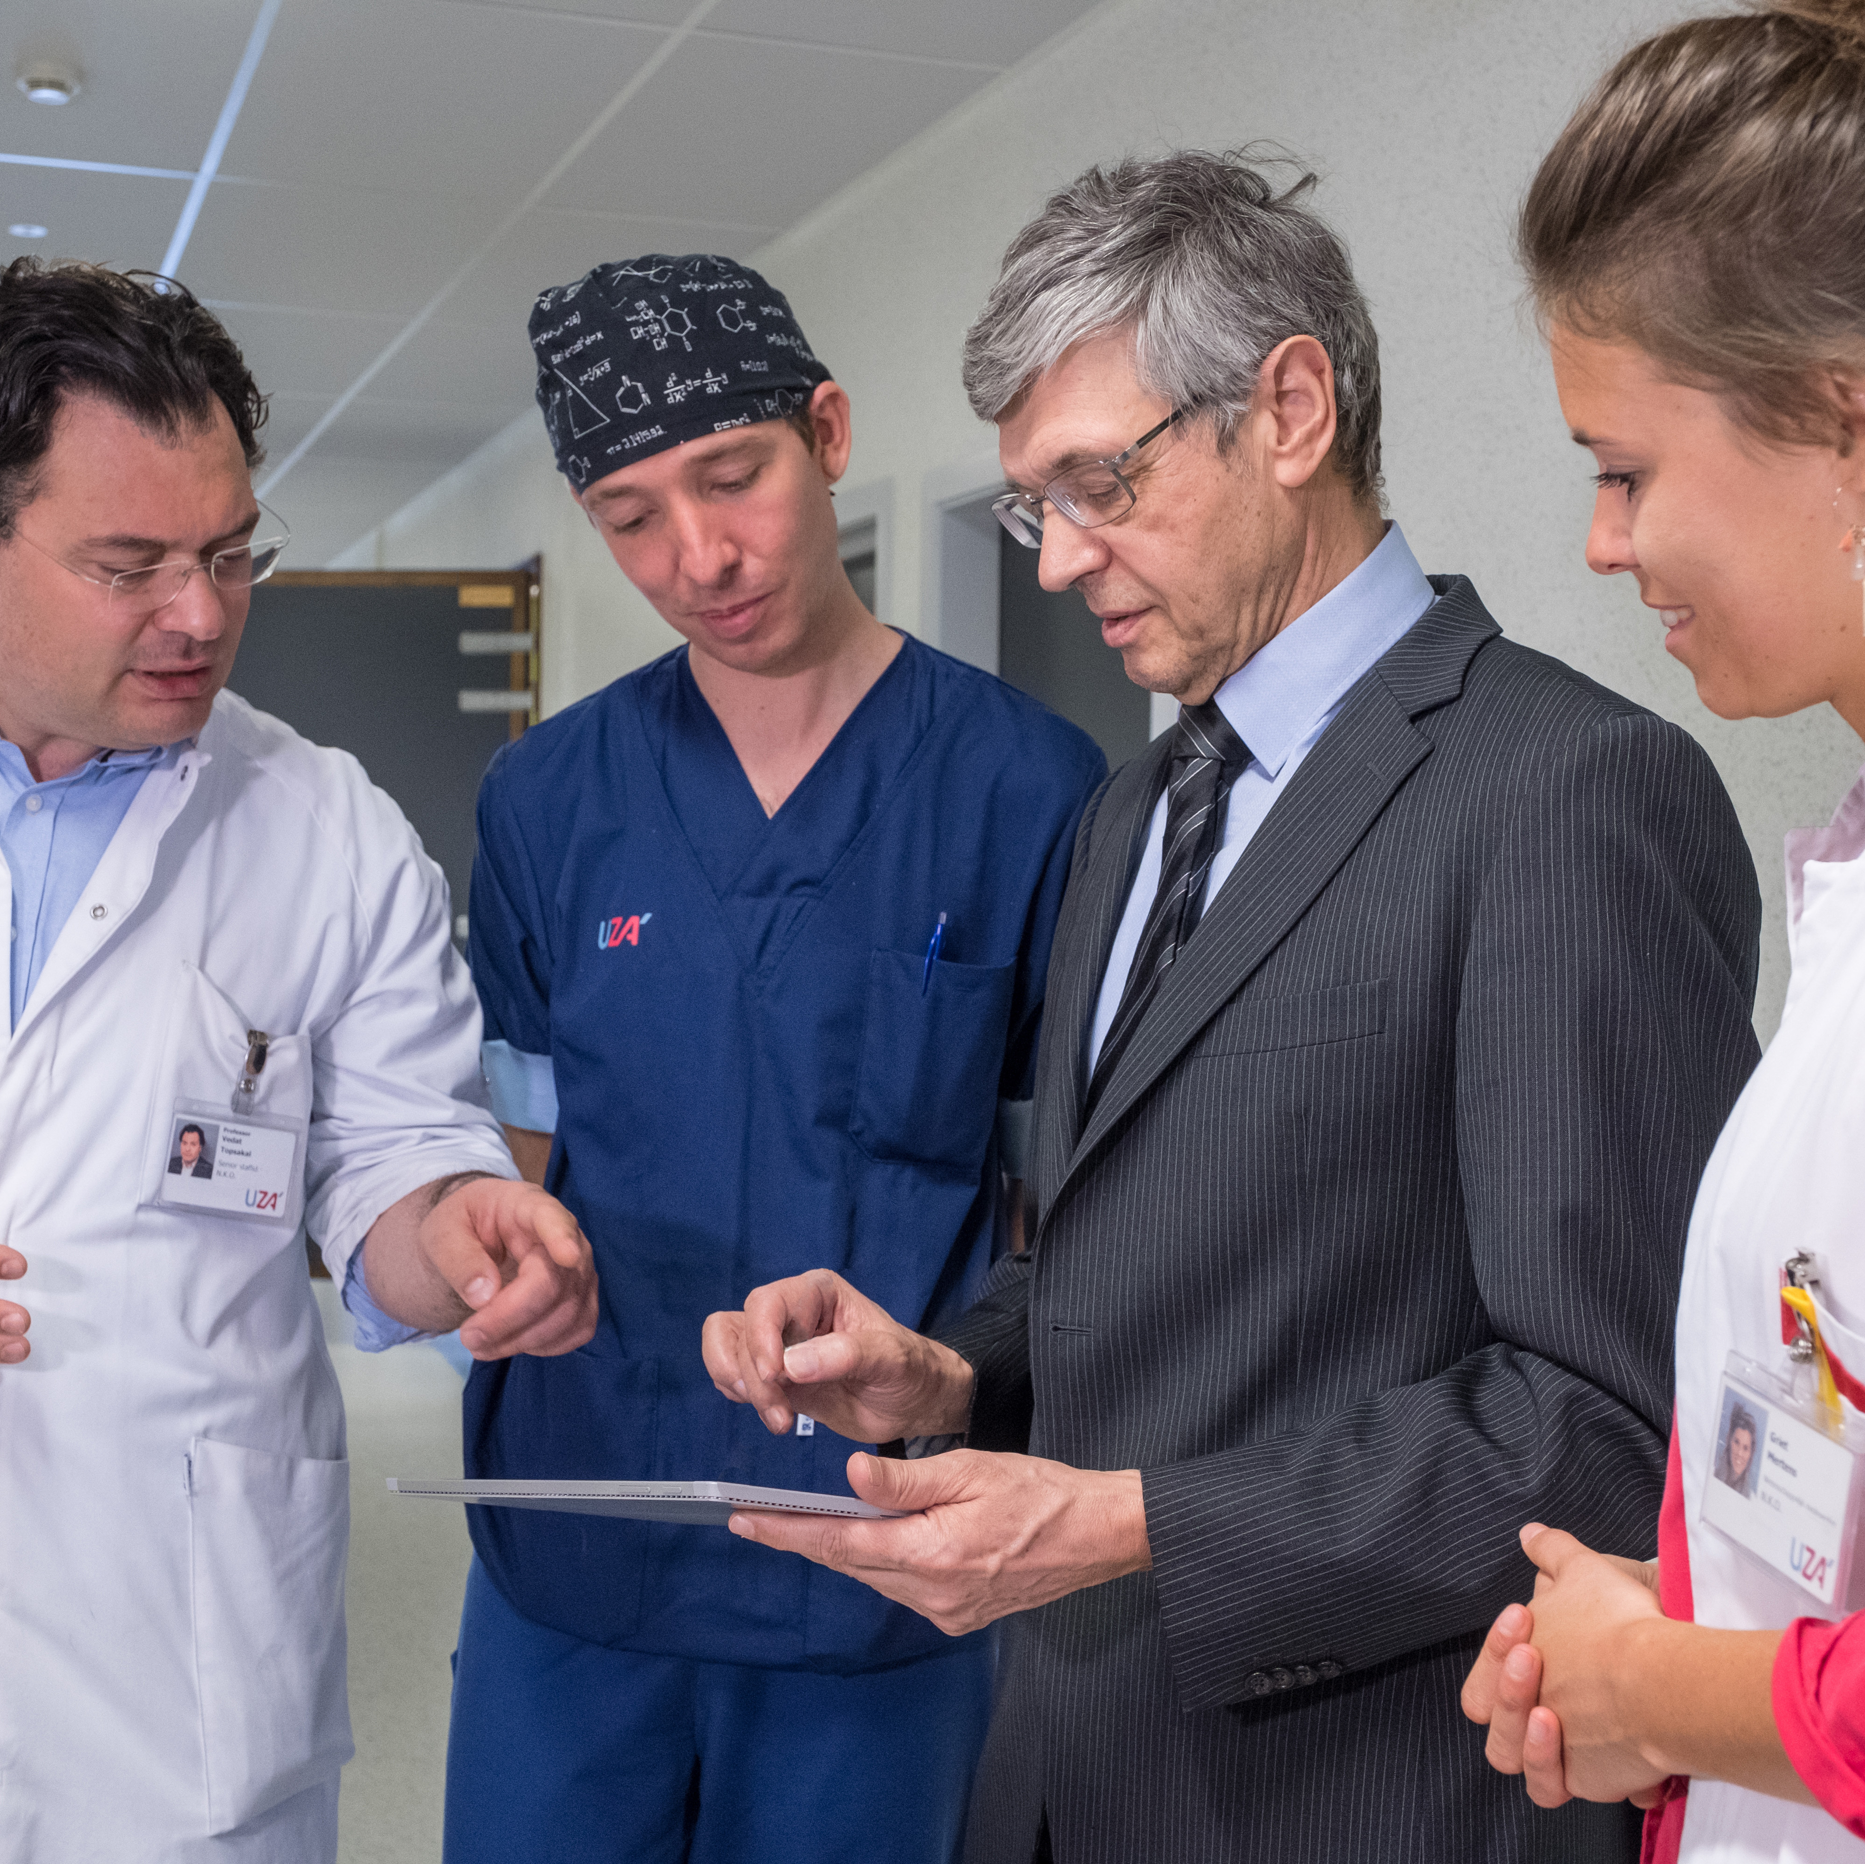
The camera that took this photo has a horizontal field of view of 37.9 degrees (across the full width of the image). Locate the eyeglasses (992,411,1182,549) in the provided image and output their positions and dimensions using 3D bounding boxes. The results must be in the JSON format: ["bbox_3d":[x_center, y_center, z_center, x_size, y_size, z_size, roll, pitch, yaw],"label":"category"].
[{"bbox_3d":[0.106,-0.233,1.300,0.140,0.043,0.140,-38,15,-20],"label":"eyeglasses"}]

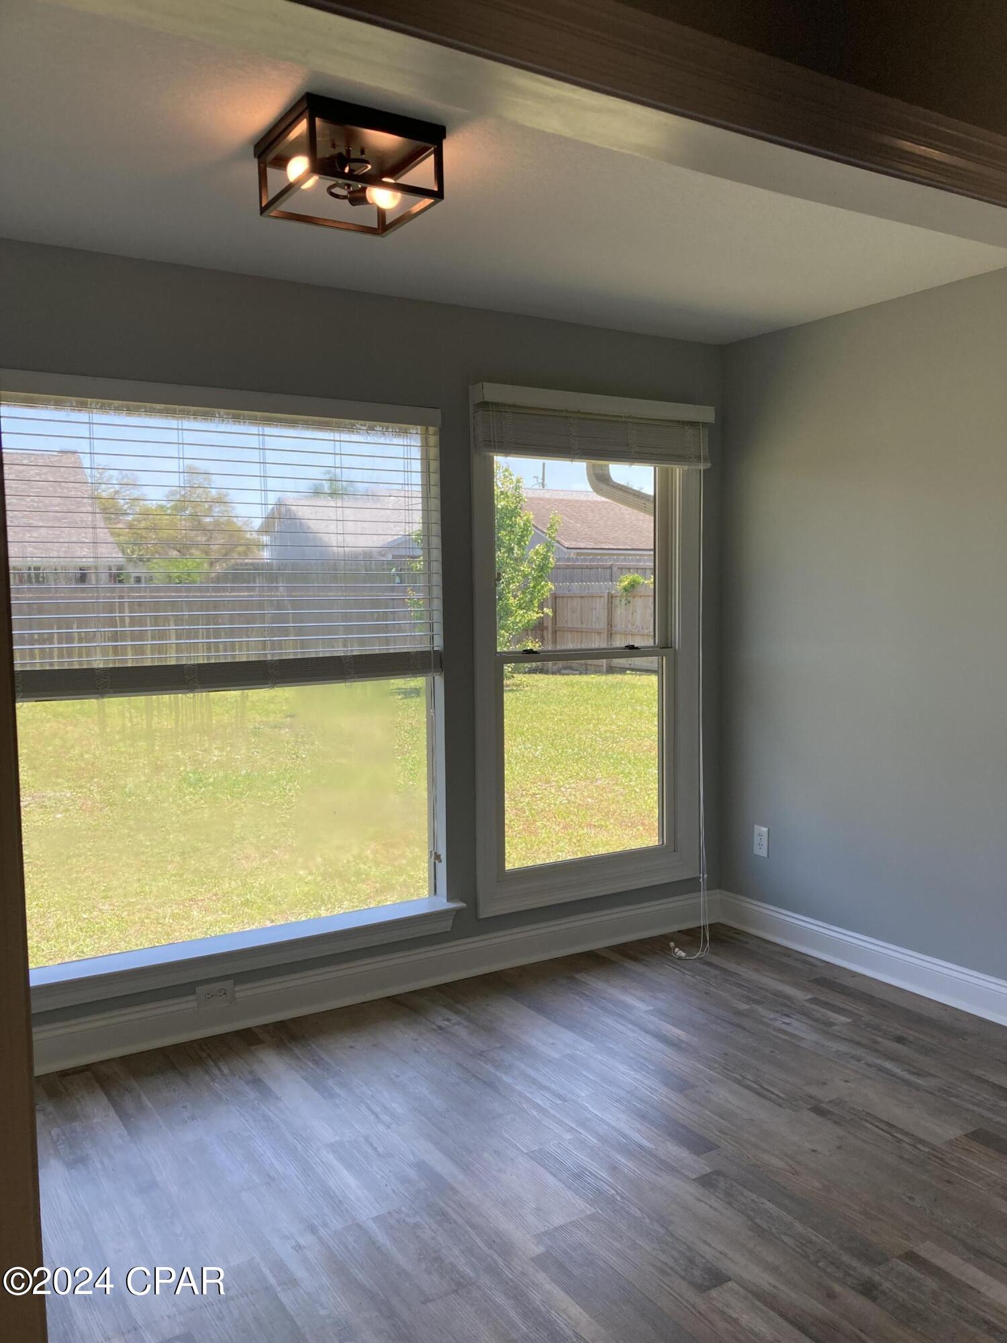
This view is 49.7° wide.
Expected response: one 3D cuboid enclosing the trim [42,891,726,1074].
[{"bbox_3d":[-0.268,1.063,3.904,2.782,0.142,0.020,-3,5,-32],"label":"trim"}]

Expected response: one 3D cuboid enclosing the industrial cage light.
[{"bbox_3d":[-0.343,-1.109,2.412,0.318,0.152,0.306,-3,5,-32],"label":"industrial cage light"}]

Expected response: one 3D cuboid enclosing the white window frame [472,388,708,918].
[{"bbox_3d":[0.329,-0.079,4.241,1.080,1.932,0.100,-3,5,-32],"label":"white window frame"}]

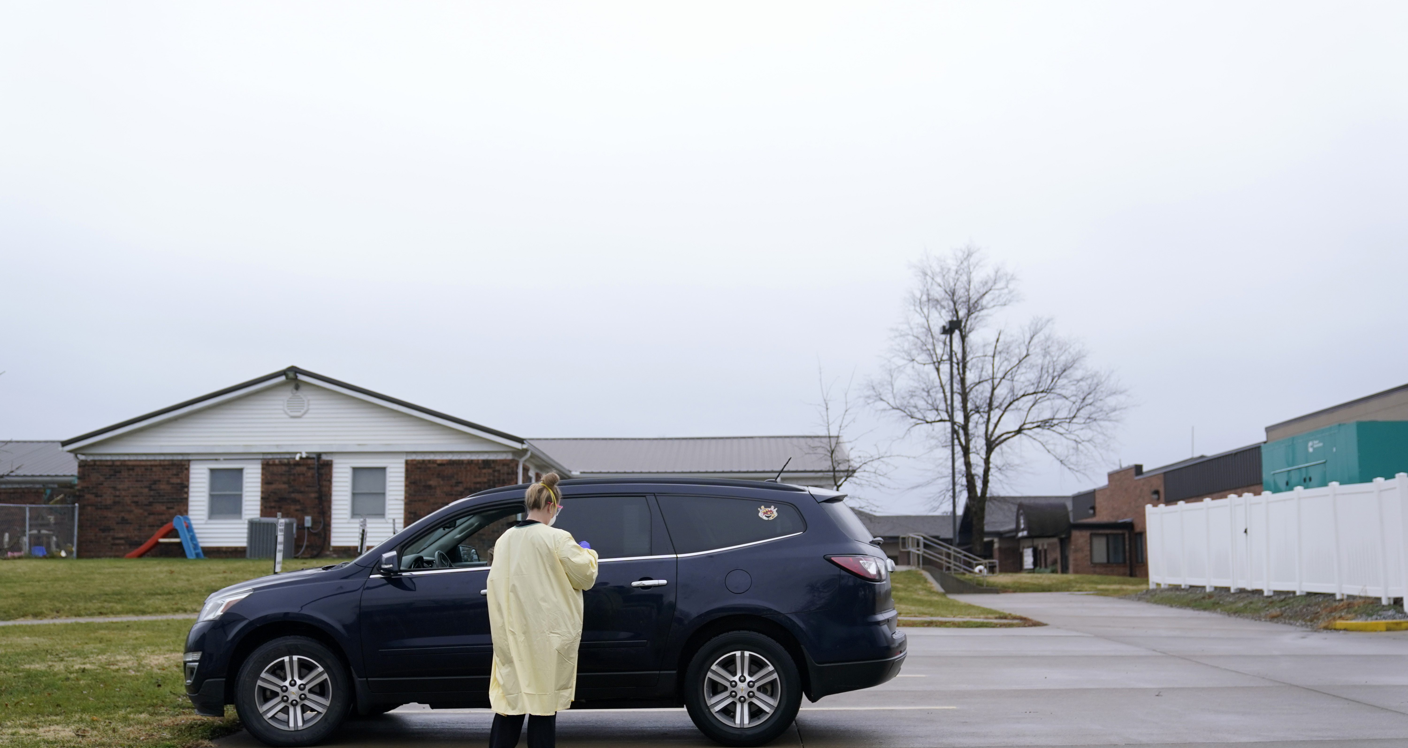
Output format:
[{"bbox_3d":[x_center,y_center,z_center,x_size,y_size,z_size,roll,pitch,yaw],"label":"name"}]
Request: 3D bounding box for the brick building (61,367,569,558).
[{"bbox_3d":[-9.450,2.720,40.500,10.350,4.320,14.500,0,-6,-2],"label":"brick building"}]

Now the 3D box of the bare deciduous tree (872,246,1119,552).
[{"bbox_3d":[12.200,1.350,62.000,10.600,13.300,10.200,0,-6,0],"label":"bare deciduous tree"}]

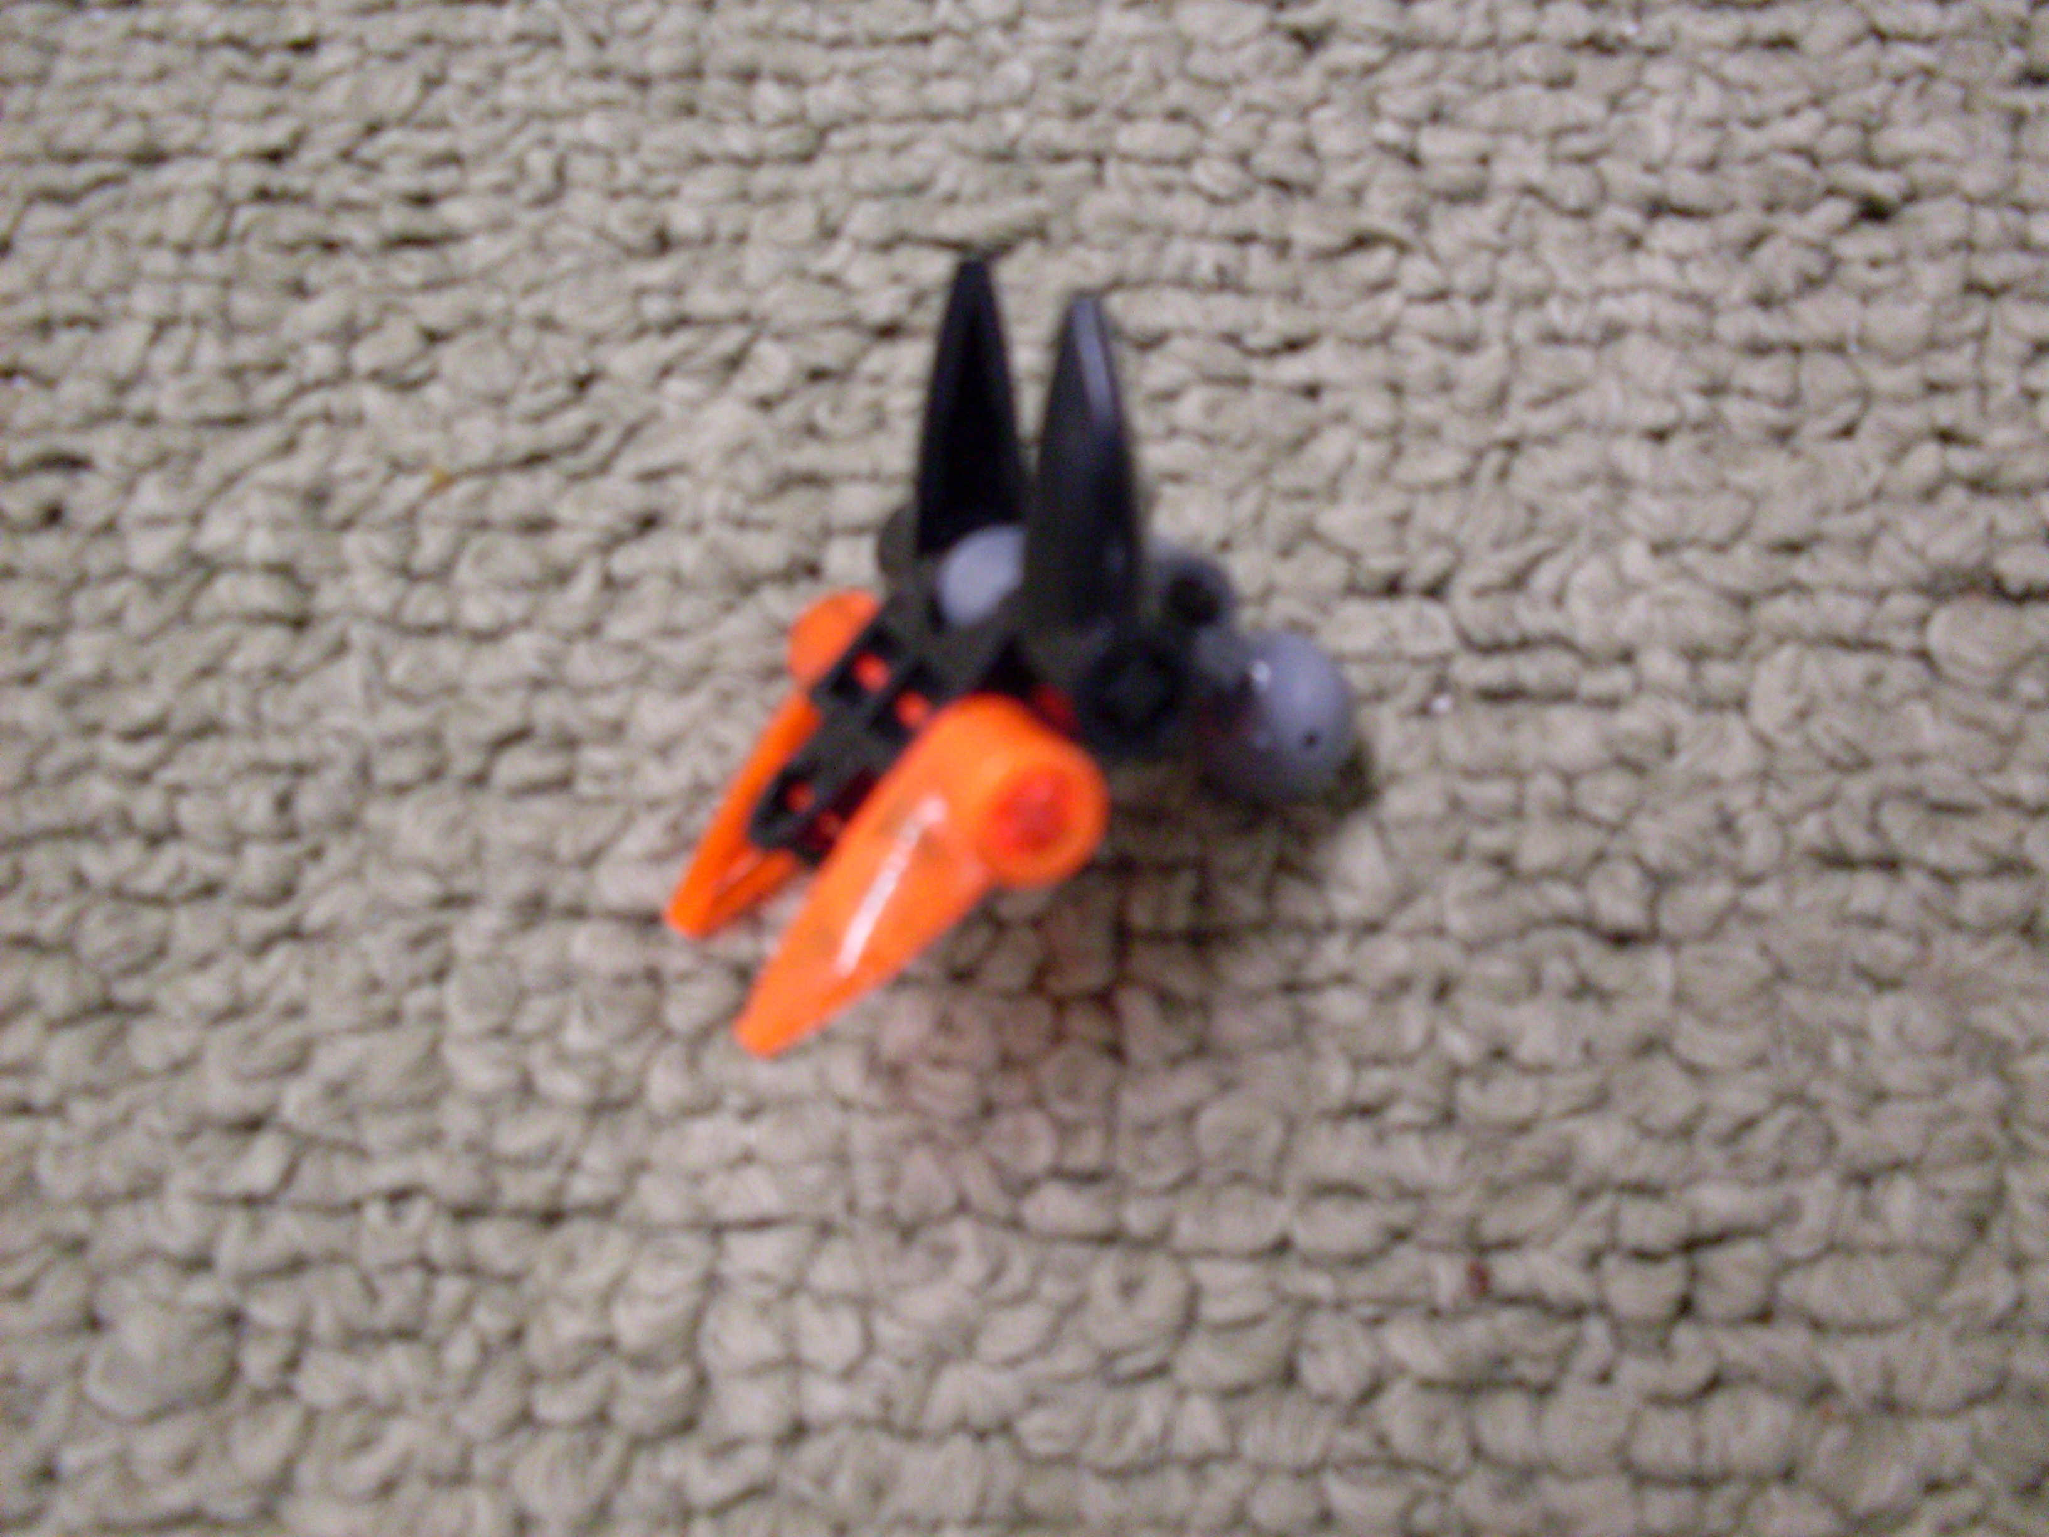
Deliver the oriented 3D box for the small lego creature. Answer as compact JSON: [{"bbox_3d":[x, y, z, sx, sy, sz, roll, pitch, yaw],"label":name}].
[{"bbox_3d":[-0.005,-0.005,0.130,0.034,0.036,0.045,42,74,18],"label":"small lego creature"}]

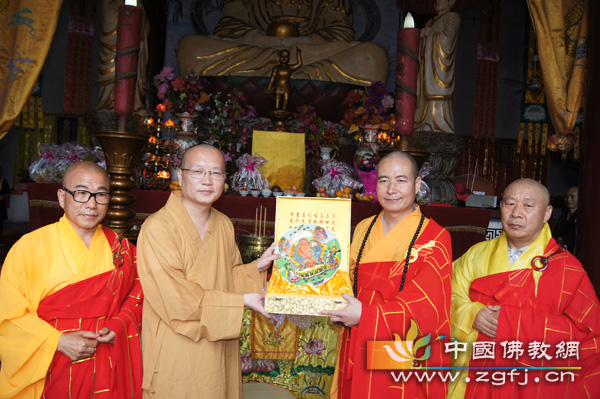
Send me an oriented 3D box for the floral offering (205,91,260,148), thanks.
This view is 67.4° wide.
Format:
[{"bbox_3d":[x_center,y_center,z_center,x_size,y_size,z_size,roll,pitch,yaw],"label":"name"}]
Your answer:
[{"bbox_3d":[-0.811,-0.960,5.400,0.590,0.660,0.480,3,-1,-6],"label":"floral offering"}]

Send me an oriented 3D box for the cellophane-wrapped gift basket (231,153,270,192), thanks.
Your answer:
[{"bbox_3d":[-0.539,-0.294,4.900,0.420,0.430,0.360,3,0,-3],"label":"cellophane-wrapped gift basket"}]

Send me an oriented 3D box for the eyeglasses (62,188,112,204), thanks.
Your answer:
[{"bbox_3d":[-0.748,-0.014,1.580,0.143,0.045,0.140,4,6,-41],"label":"eyeglasses"}]

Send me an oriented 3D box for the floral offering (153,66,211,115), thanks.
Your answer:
[{"bbox_3d":[-1.397,-1.285,5.300,0.640,0.530,0.500,3,-1,-11],"label":"floral offering"}]

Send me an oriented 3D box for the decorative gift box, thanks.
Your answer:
[{"bbox_3d":[0.040,0.183,1.560,0.280,0.325,0.295,2,10,2],"label":"decorative gift box"}]

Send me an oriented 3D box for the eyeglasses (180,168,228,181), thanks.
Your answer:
[{"bbox_3d":[-0.361,-0.094,1.660,0.140,0.042,0.140,3,5,-31],"label":"eyeglasses"}]

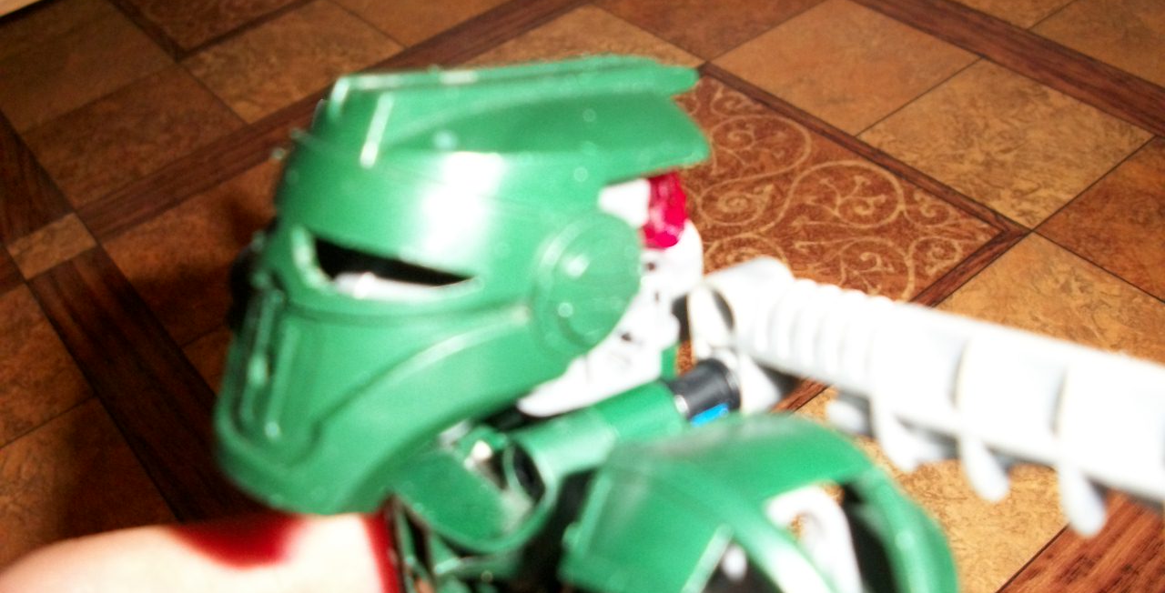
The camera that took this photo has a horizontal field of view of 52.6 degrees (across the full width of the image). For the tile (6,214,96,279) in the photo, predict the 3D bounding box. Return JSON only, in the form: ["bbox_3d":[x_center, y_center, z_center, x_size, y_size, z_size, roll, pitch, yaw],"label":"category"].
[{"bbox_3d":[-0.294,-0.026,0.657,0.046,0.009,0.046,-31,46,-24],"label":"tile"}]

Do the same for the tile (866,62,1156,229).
[{"bbox_3d":[0.225,-0.082,0.627,0.118,0.009,0.118,-31,46,-24],"label":"tile"}]

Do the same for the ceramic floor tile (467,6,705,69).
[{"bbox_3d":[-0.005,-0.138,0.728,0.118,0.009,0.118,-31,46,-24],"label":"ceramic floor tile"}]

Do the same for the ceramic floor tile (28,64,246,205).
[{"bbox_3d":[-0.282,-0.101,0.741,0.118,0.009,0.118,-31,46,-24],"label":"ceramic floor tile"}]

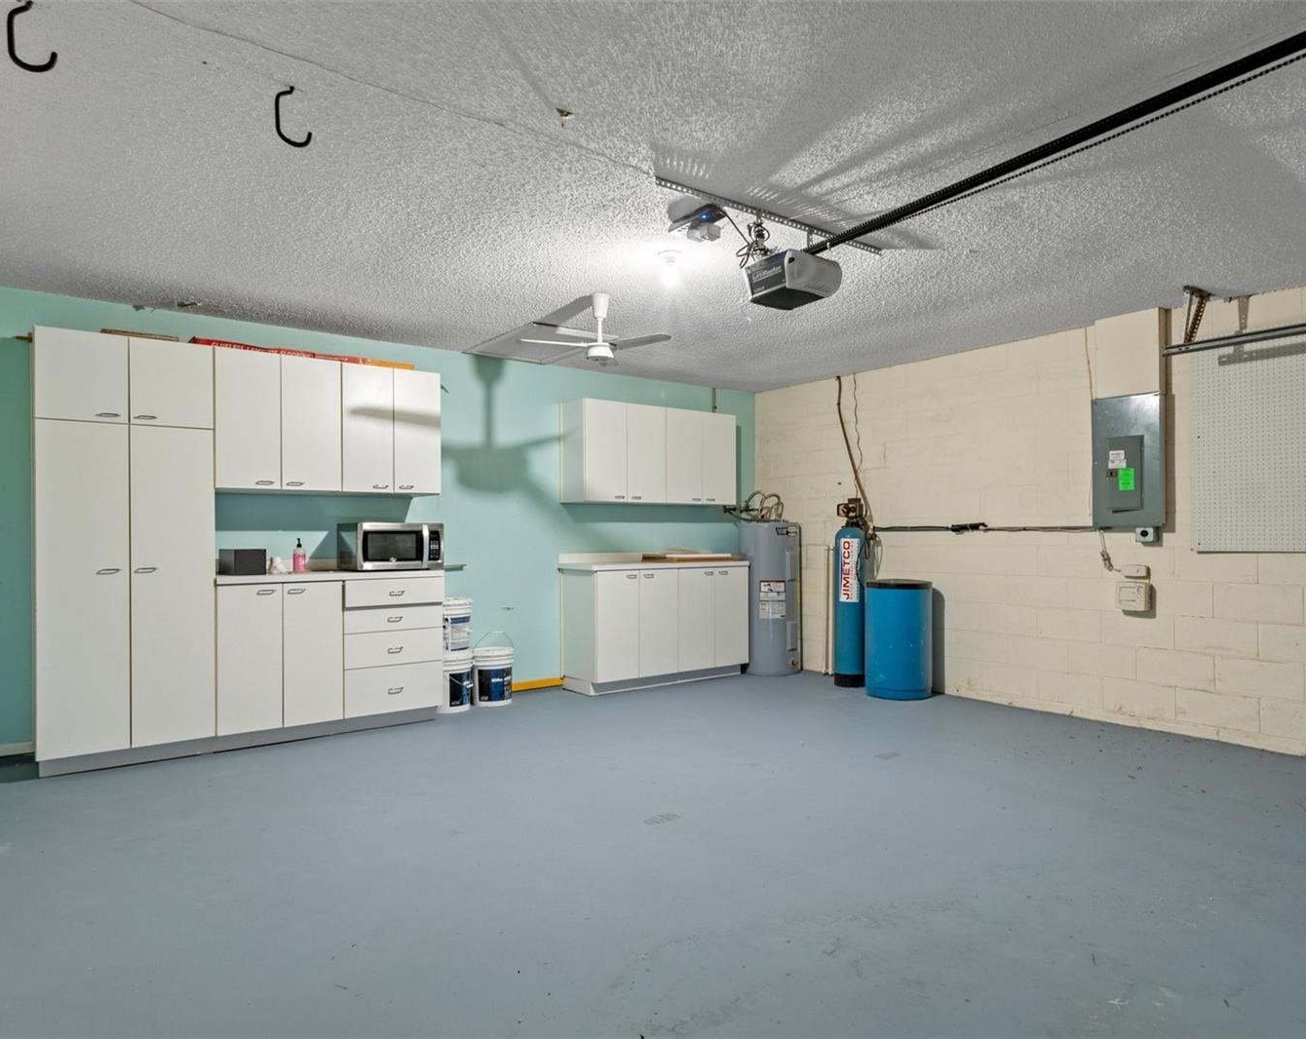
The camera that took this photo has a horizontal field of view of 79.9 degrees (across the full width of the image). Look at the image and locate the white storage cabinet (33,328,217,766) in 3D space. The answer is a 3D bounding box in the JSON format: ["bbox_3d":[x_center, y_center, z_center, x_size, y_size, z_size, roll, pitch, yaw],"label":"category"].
[{"bbox_3d":[-2.862,0.143,4.242,0.776,2.175,0.490,0,-2,-36],"label":"white storage cabinet"}]

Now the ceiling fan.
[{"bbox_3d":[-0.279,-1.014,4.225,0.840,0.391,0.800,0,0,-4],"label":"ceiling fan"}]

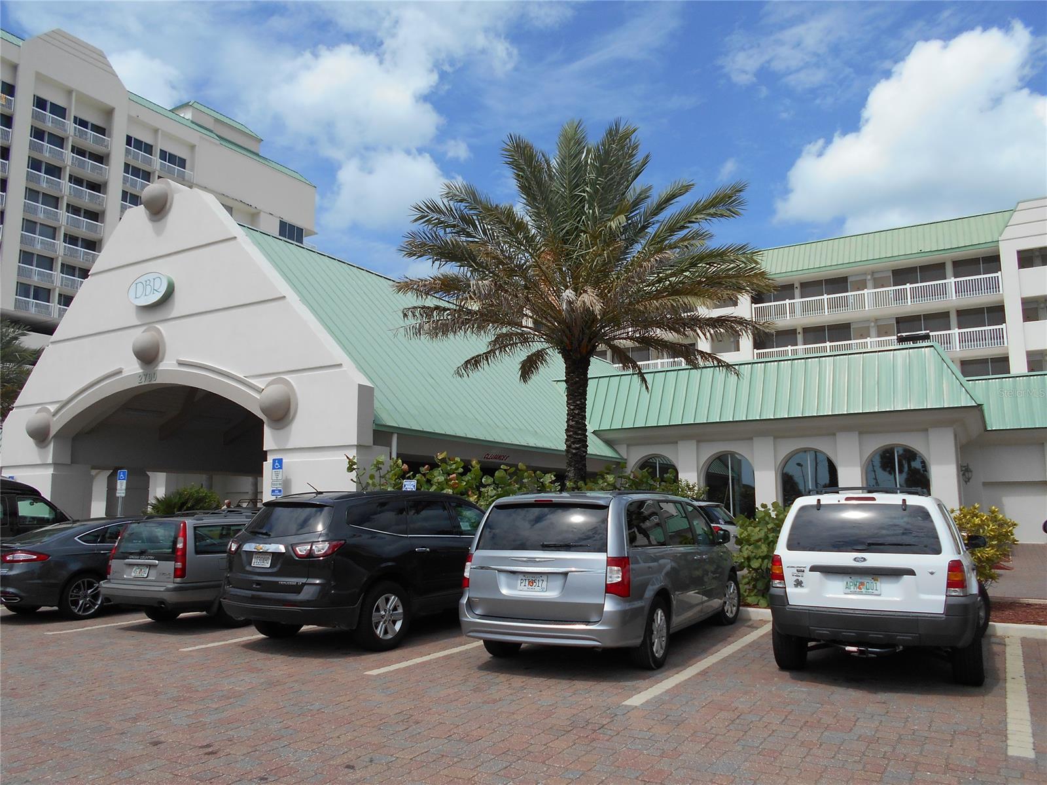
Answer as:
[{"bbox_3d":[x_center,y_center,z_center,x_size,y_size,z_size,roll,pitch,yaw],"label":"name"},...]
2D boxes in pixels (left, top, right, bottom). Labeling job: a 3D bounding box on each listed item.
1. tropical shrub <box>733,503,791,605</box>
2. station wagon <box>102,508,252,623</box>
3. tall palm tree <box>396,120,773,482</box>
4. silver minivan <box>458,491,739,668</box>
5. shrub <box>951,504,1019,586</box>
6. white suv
[{"bbox_3d":[3.765,2.421,11.937,1.350,1.600,1.250,-5,-9,31],"label":"tropical shrub"},{"bbox_3d":[-4.005,2.638,12.222,1.790,1.540,4.730,-4,-9,26],"label":"station wagon"},{"bbox_3d":[1.100,-0.856,15.124,7.000,9.000,7.000,-5,-9,31],"label":"tall palm tree"},{"bbox_3d":[1.198,2.160,9.761,1.998,1.750,5.150,-4,-9,27],"label":"silver minivan"},{"bbox_3d":[6.556,2.360,11.246,1.150,1.500,1.100,-5,-9,31],"label":"shrub"},{"bbox_3d":[4.009,1.996,8.769,1.800,1.770,4.440,-5,-9,28],"label":"white suv"}]

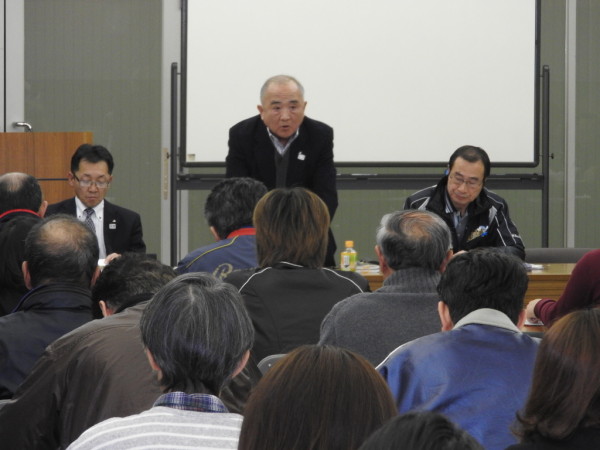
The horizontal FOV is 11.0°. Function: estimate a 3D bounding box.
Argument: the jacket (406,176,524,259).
[{"bbox_3d":[0.659,0.103,12.498,0.490,0.620,0.480,0,3,5],"label":"jacket"}]

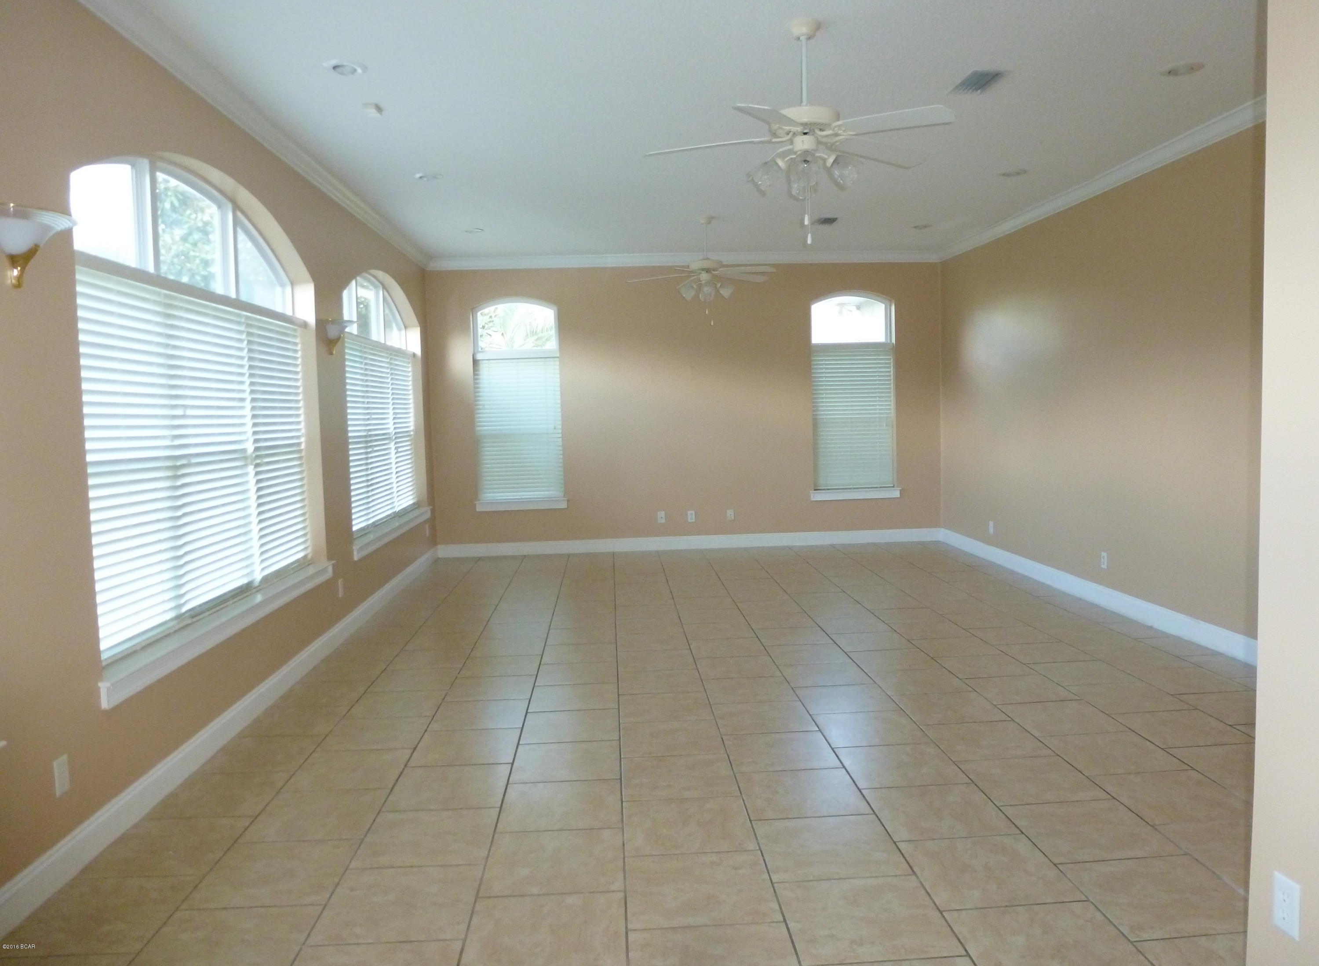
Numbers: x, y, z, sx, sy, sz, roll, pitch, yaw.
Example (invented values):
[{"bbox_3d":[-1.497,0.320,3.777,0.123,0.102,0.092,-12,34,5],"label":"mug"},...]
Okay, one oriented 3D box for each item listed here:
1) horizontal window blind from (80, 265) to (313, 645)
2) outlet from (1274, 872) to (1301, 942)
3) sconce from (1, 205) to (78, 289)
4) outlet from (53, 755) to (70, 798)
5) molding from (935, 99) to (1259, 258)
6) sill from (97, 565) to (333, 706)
[{"bbox_3d":[-2.153,-0.155,4.490,0.054,1.445,2.517,-2,5,-3],"label":"horizontal window blind"},{"bbox_3d":[1.413,0.956,2.061,0.008,0.120,0.079,-2,5,-3],"label":"outlet"},{"bbox_3d":[-1.905,-0.714,2.819,0.175,0.233,0.344,-2,5,-3],"label":"sconce"},{"bbox_3d":[-1.943,0.955,2.983,0.010,0.116,0.072,-2,5,-3],"label":"outlet"},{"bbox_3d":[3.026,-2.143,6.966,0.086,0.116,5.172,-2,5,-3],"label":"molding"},{"bbox_3d":[-2.068,0.650,4.533,0.137,0.098,2.649,-2,5,-3],"label":"sill"}]

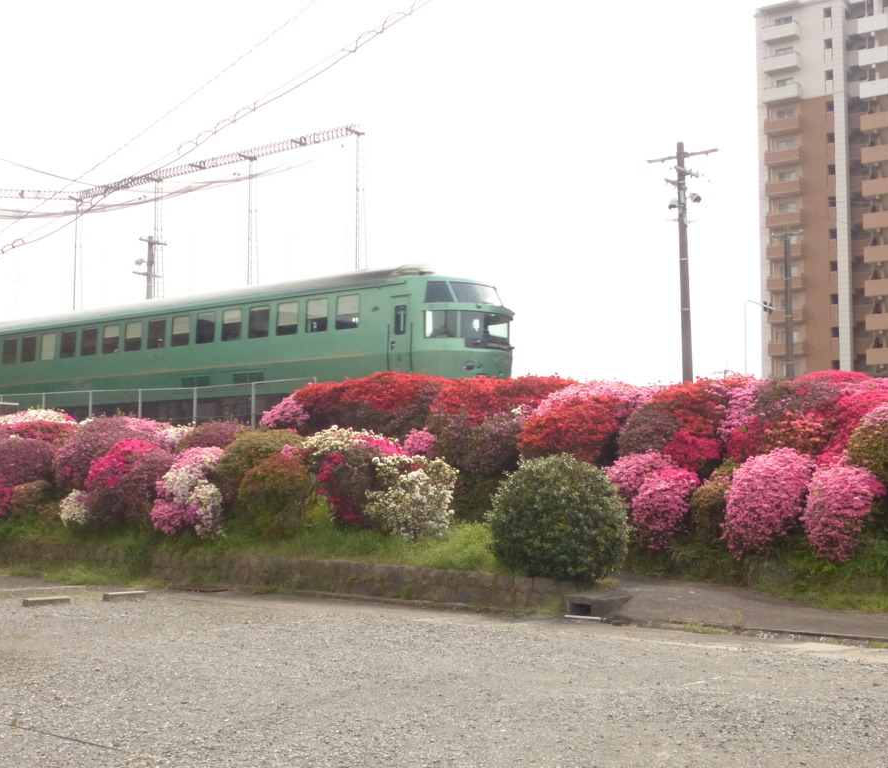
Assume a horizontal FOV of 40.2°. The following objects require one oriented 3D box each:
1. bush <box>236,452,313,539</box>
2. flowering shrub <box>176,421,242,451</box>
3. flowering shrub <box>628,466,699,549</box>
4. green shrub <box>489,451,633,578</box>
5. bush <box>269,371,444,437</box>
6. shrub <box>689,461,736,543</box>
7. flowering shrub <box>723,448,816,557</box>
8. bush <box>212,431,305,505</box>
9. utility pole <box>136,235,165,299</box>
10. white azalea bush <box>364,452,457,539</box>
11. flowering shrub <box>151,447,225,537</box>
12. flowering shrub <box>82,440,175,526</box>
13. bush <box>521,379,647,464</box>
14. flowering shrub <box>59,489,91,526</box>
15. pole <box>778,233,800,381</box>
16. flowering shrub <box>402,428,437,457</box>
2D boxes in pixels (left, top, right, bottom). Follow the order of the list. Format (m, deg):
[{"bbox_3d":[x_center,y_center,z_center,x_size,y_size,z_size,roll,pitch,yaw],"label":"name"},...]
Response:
[{"bbox_3d":[-2.334,1.535,16.700,1.050,1.180,1.000,0,-3,-8],"label":"bush"},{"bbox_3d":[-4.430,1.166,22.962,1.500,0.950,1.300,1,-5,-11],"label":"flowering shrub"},{"bbox_3d":[2.836,1.601,15.600,0.930,1.080,0.920,-1,-3,10],"label":"flowering shrub"},{"bbox_3d":[1.376,1.587,14.538,1.680,1.530,1.600,0,-5,5],"label":"green shrub"},{"bbox_3d":[-1.530,0.393,21.200,3.100,1.200,1.800,0,-3,0],"label":"bush"},{"bbox_3d":[3.569,1.563,16.000,0.720,1.080,0.750,-1,-3,12],"label":"shrub"},{"bbox_3d":[4.104,1.491,15.245,1.180,1.360,1.150,-1,-5,15],"label":"flowering shrub"},{"bbox_3d":[-3.006,1.366,19.600,1.500,1.300,1.400,0,-5,0],"label":"bush"},{"bbox_3d":[-10.211,-0.887,41.660,0.600,8.400,1.300,-3,-6,37],"label":"utility pole"},{"bbox_3d":[-0.452,1.570,16.752,1.240,1.190,1.150,0,-5,-2],"label":"white azalea bush"},{"bbox_3d":[-3.978,1.662,18.744,1.140,1.390,1.100,1,-5,-12],"label":"flowering shrub"},{"bbox_3d":[-5.509,1.686,21.040,1.620,1.480,1.400,1,-5,-15],"label":"flowering shrub"},{"bbox_3d":[2.172,0.603,18.847,2.000,1.320,1.700,0,-5,7],"label":"bush"},{"bbox_3d":[-5.484,1.833,18.000,0.500,0.580,0.500,1,-3,-17],"label":"flowering shrub"},{"bbox_3d":[12.855,-1.203,44.739,0.900,9.000,0.450,0,-3,0],"label":"pole"},{"bbox_3d":[-0.370,0.913,18.300,0.550,0.520,0.550,0,-3,-1],"label":"flowering shrub"}]

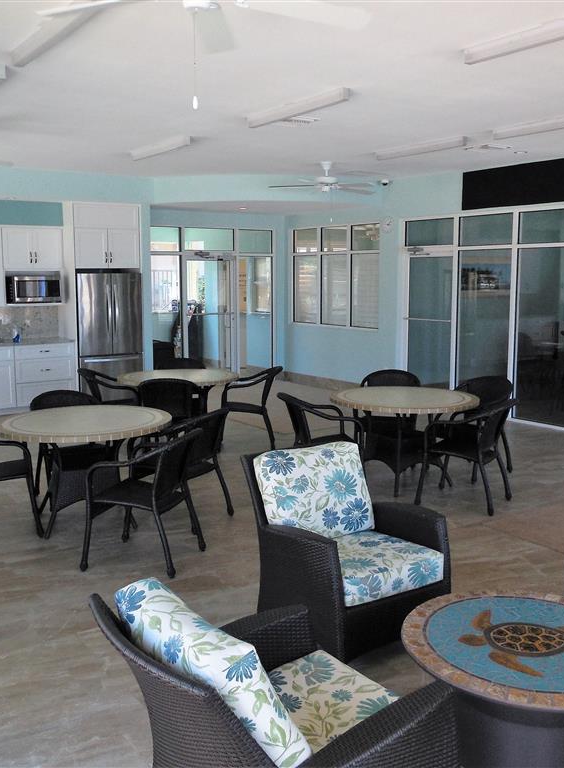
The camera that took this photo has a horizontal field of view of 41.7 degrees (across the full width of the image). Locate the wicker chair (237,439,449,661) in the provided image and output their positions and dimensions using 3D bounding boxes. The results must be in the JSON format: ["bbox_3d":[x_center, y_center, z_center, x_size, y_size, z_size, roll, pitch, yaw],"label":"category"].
[{"bbox_3d":[0.319,0.767,3.757,0.680,0.830,0.850,-5,9,-33],"label":"wicker chair"}]

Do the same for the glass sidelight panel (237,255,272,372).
[{"bbox_3d":[-0.441,-1.100,12.241,0.730,2.050,0.060,-6,11,-36],"label":"glass sidelight panel"}]

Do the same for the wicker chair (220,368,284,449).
[{"bbox_3d":[-0.315,0.230,7.634,0.620,0.830,0.570,0,8,0],"label":"wicker chair"}]

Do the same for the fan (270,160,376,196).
[{"bbox_3d":[0.505,-2.403,8.604,1.290,0.360,1.290,0,8,0],"label":"fan"}]

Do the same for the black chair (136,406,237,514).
[{"bbox_3d":[-0.696,0.561,5.298,0.660,0.840,0.600,4,9,28],"label":"black chair"}]

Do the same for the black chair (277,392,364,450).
[{"bbox_3d":[0.299,0.469,5.928,0.660,0.840,0.600,-2,8,-12],"label":"black chair"}]

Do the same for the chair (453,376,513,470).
[{"bbox_3d":[1.728,0.364,6.640,0.660,0.840,0.600,-7,10,-38],"label":"chair"}]

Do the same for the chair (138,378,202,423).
[{"bbox_3d":[-1.000,0.329,6.920,0.570,0.830,0.630,0,8,-3],"label":"chair"}]

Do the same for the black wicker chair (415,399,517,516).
[{"bbox_3d":[1.461,0.496,5.715,0.660,0.840,0.600,5,10,32],"label":"black wicker chair"}]

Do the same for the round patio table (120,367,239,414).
[{"bbox_3d":[-1.023,0.301,7.479,1.220,0.744,1.220,0,8,0],"label":"round patio table"}]

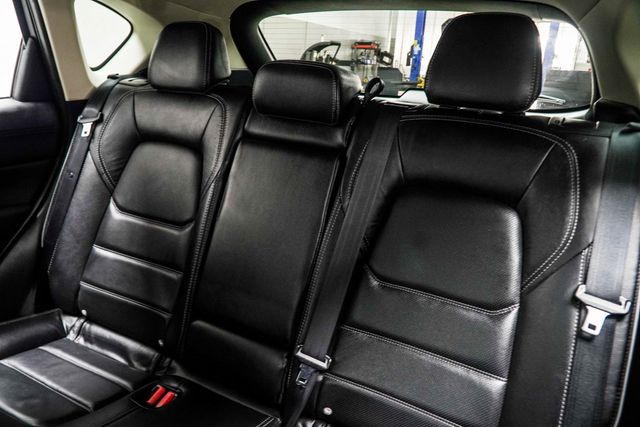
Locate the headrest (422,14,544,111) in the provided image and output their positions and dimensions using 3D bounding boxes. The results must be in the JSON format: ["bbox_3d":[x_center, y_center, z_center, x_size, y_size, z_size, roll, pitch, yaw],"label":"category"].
[{"bbox_3d":[0.324,-0.297,0.951,0.211,0.181,0.108,12,10,26],"label":"headrest"}]

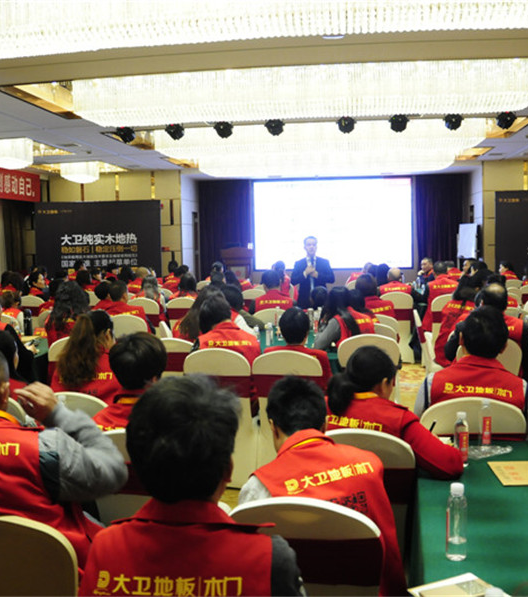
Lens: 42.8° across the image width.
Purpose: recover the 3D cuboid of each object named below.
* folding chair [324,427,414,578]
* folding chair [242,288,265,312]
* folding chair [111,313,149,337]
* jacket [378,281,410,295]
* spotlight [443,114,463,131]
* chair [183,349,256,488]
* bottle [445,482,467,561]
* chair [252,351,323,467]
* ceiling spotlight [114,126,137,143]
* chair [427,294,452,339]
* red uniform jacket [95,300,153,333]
[{"bbox_3d":[0.394,0.954,2.928,0.460,0.940,0.550,0,5,7],"label":"folding chair"},{"bbox_3d":[-0.096,0.315,10.025,0.460,0.940,0.550,0,5,5],"label":"folding chair"},{"bbox_3d":[-1.313,0.605,7.003,0.460,0.940,0.550,0,5,12],"label":"folding chair"},{"bbox_3d":[1.729,0.062,8.920,0.460,0.600,0.280,-1,4,-2],"label":"jacket"},{"bbox_3d":[2.981,-2.768,10.600,0.300,0.270,0.280,0,5,8],"label":"spotlight"},{"bbox_3d":[-0.277,0.789,4.918,0.455,0.930,0.560,0,5,9],"label":"chair"},{"bbox_3d":[0.561,0.647,1.959,0.060,0.224,0.060,0,5,8],"label":"bottle"},{"bbox_3d":[0.199,0.787,4.609,0.460,0.950,0.550,0,5,9],"label":"chair"},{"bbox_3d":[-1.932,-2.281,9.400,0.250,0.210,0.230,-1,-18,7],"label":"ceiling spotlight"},{"bbox_3d":[2.380,0.392,8.847,0.460,0.940,0.550,0,5,3],"label":"chair"},{"bbox_3d":[-1.464,0.331,7.170,0.460,0.600,0.290,-2,4,-10],"label":"red uniform jacket"}]

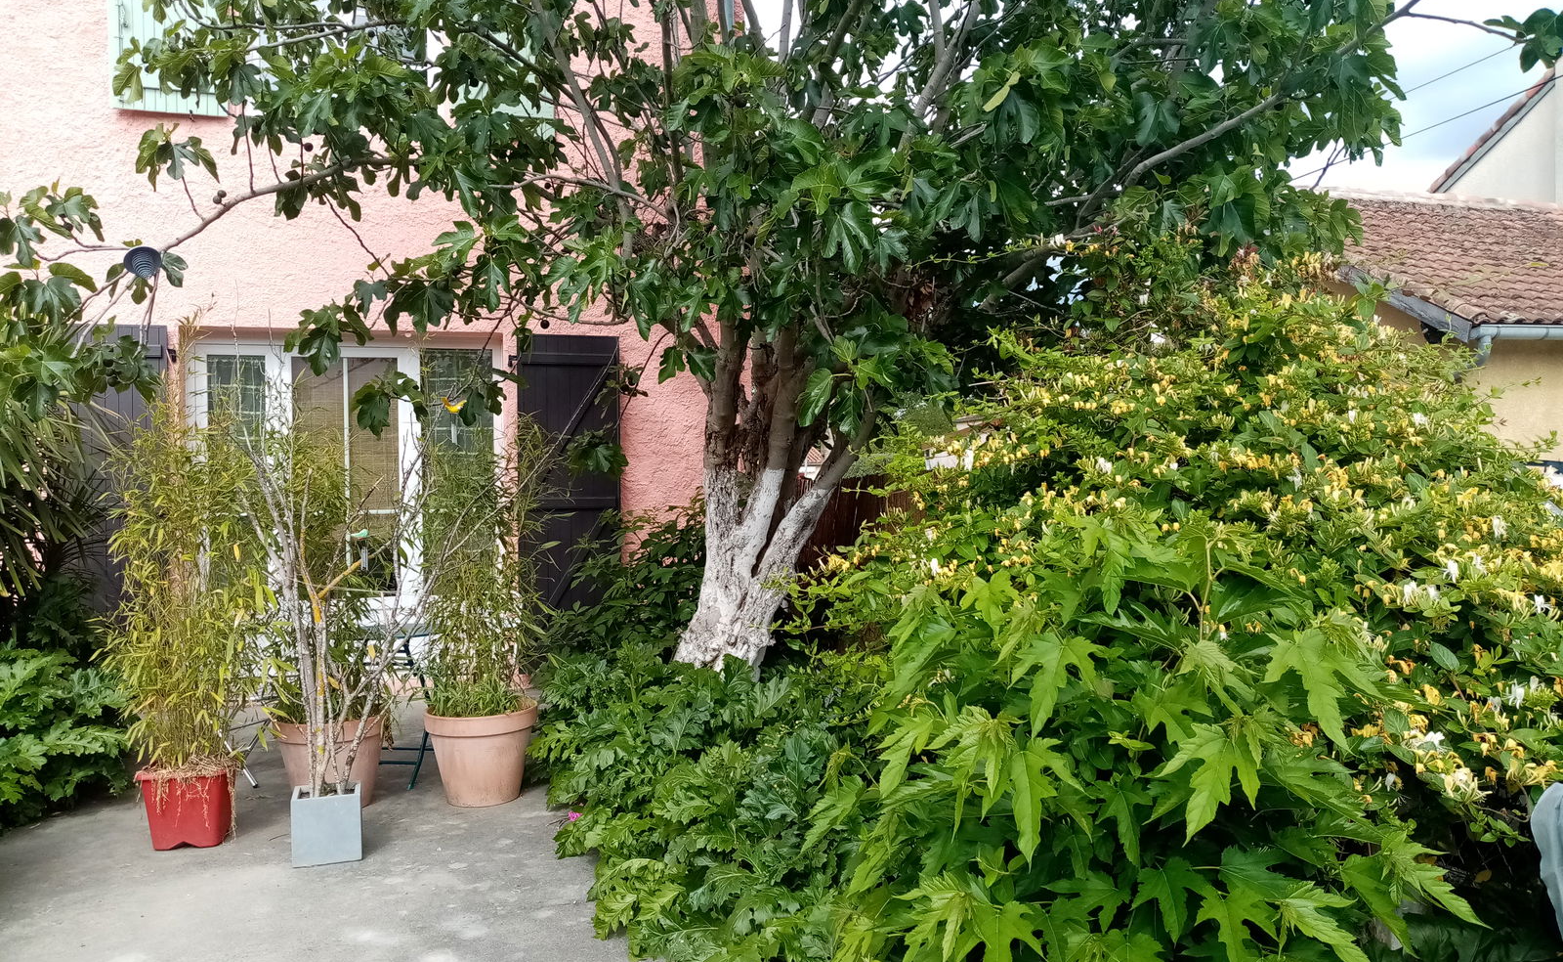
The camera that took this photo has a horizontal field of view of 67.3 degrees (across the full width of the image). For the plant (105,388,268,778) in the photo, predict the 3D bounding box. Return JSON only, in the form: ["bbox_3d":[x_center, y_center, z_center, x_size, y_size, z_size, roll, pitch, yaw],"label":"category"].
[{"bbox_3d":[-2.444,0.415,4.860,0.610,1.490,0.540,-1,2,-19],"label":"plant"}]

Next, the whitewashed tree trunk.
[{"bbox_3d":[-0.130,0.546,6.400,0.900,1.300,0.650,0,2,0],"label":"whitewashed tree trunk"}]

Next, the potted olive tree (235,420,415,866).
[{"bbox_3d":[-1.779,0.610,4.580,0.640,1.690,0.480,-1,2,-19],"label":"potted olive tree"}]

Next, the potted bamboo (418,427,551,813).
[{"bbox_3d":[-1.346,0.576,5.360,0.560,1.710,0.550,-1,2,-19],"label":"potted bamboo"}]

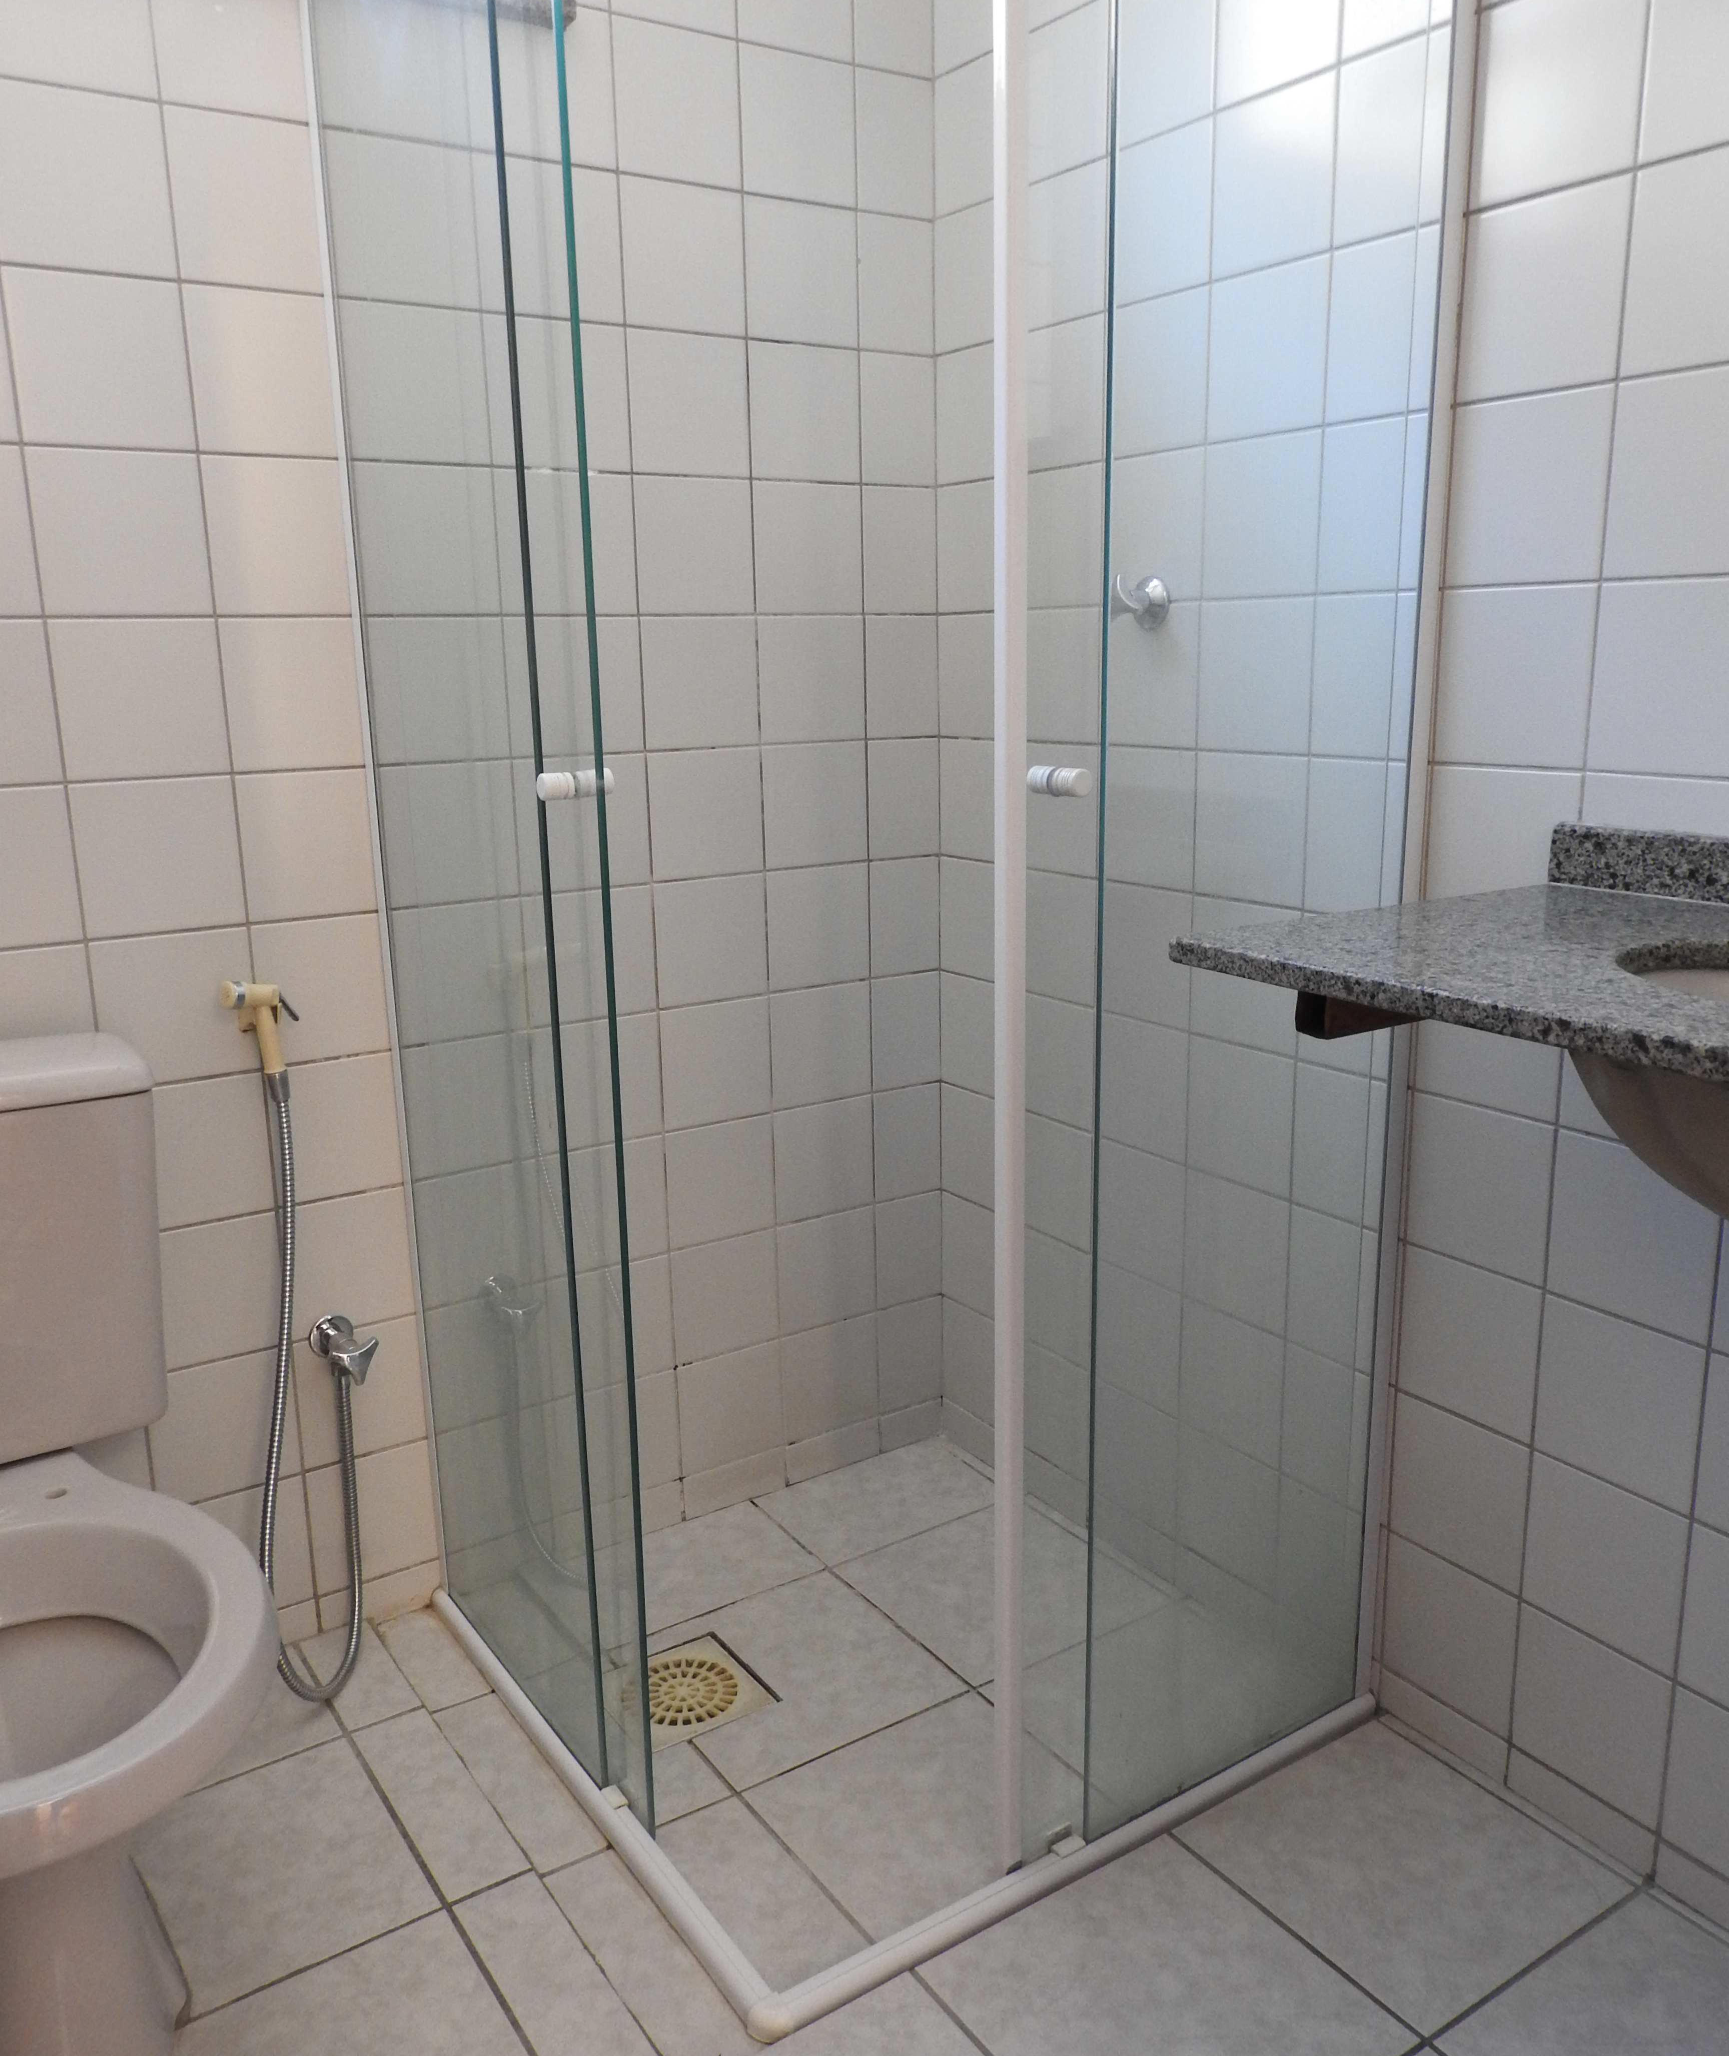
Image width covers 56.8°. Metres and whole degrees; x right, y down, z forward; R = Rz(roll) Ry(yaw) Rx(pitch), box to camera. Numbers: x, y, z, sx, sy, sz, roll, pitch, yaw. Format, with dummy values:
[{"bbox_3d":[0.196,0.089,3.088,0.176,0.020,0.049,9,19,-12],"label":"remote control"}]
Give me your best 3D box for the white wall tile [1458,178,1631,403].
[{"bbox_3d":[0.567,-0.614,1.333,0.009,0.154,0.151,-9,15,-32],"label":"white wall tile"}]

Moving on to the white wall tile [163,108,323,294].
[{"bbox_3d":[-0.604,-0.816,1.582,0.154,0.156,0.010,-9,15,-32],"label":"white wall tile"}]

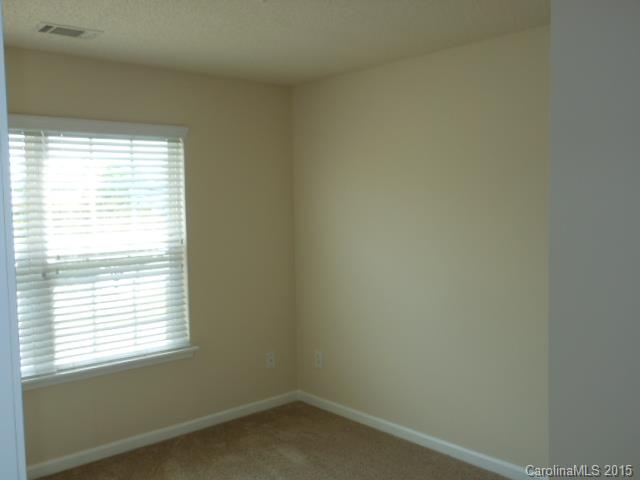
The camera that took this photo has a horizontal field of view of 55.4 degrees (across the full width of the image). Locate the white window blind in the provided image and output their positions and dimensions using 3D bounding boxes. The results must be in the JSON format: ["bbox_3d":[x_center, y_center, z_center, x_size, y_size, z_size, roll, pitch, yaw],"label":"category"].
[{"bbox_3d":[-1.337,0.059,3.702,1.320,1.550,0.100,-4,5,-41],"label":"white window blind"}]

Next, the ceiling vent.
[{"bbox_3d":[-1.273,-1.048,3.090,0.310,0.020,0.200,-4,5,-41],"label":"ceiling vent"}]

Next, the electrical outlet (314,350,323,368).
[{"bbox_3d":[-0.016,0.903,4.579,0.014,0.117,0.073,-4,5,-41],"label":"electrical outlet"}]

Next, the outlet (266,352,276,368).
[{"bbox_3d":[-0.361,0.908,4.596,0.073,0.117,0.014,-4,5,-41],"label":"outlet"}]

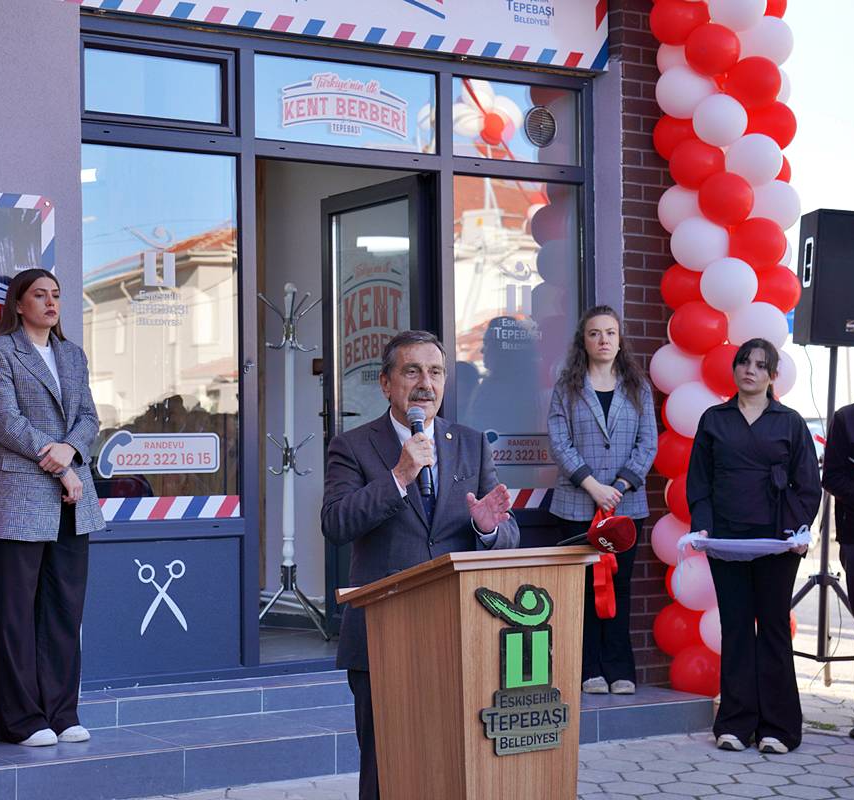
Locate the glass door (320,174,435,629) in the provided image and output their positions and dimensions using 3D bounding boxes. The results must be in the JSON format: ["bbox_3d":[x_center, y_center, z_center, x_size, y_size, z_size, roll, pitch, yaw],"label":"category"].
[{"bbox_3d":[-0.231,0.060,7.372,0.070,2.124,0.835,1,-2,-38],"label":"glass door"}]

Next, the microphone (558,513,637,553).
[{"bbox_3d":[0.460,0.368,4.250,0.240,0.095,0.095,-13,0,3],"label":"microphone"}]

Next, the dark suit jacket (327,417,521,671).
[{"bbox_3d":[-0.019,0.411,4.550,0.560,0.740,0.370,0,-2,-14],"label":"dark suit jacket"}]

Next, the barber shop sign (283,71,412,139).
[{"bbox_3d":[-0.361,-1.279,6.804,0.630,0.263,0.010,0,-2,-29],"label":"barber shop sign"}]

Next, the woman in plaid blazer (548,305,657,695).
[{"bbox_3d":[0.756,0.428,6.750,0.430,1.670,0.300,-1,-2,-6],"label":"woman in plaid blazer"}]

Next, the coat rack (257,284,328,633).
[{"bbox_3d":[-0.672,0.285,7.600,0.450,1.710,0.450,0,-2,-20],"label":"coat rack"}]

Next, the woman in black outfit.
[{"bbox_3d":[1.317,0.581,6.320,0.530,1.666,0.380,-1,-2,15],"label":"woman in black outfit"}]

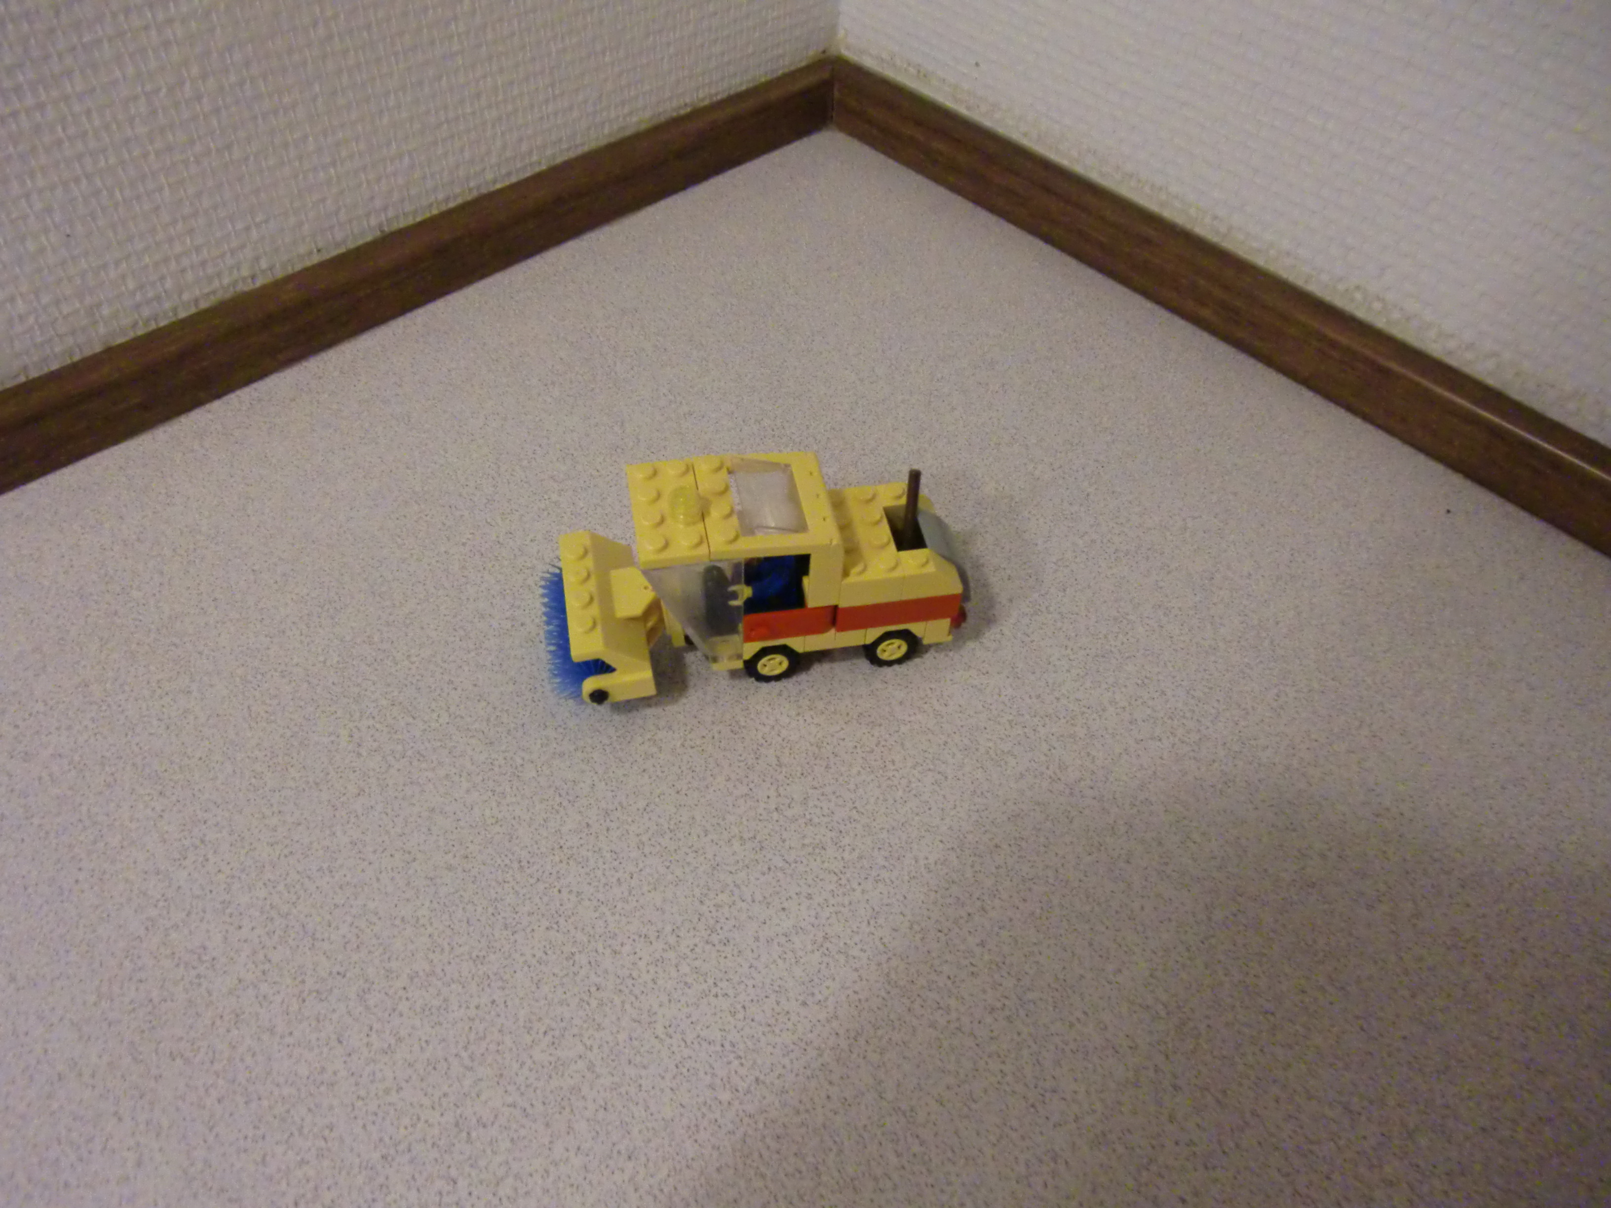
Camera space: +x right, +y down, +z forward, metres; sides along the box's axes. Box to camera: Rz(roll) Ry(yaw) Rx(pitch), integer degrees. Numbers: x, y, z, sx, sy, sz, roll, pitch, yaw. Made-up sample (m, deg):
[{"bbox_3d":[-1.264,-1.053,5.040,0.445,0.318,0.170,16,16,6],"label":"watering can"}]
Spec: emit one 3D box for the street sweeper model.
[{"bbox_3d":[-0.011,-0.011,0.284,0.113,0.061,0.047,-7,50,-9],"label":"street sweeper model"}]

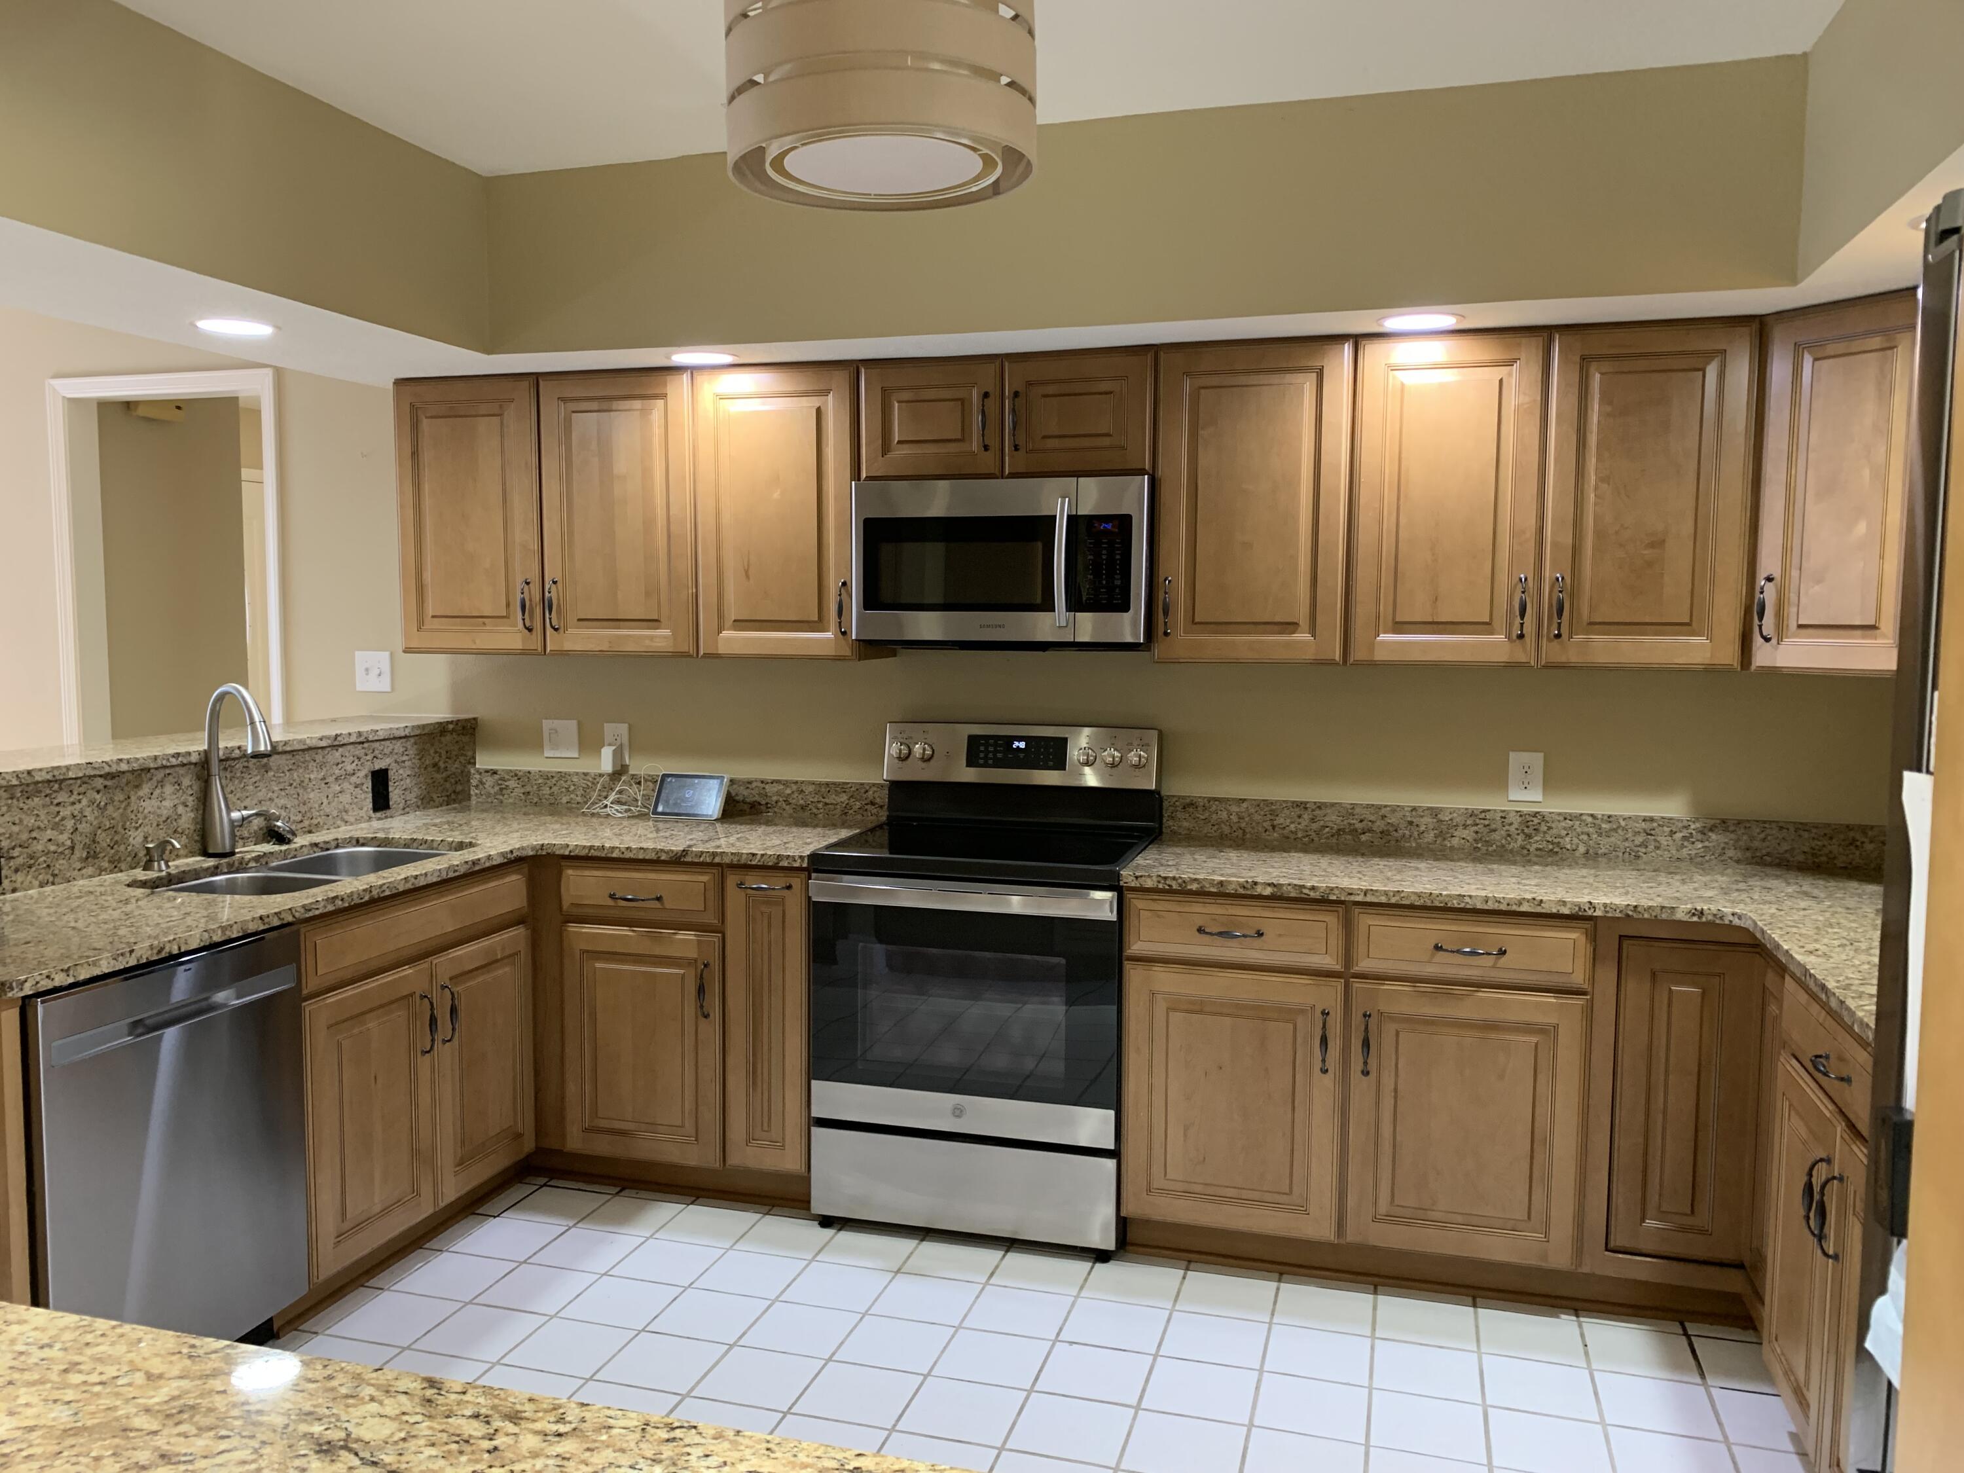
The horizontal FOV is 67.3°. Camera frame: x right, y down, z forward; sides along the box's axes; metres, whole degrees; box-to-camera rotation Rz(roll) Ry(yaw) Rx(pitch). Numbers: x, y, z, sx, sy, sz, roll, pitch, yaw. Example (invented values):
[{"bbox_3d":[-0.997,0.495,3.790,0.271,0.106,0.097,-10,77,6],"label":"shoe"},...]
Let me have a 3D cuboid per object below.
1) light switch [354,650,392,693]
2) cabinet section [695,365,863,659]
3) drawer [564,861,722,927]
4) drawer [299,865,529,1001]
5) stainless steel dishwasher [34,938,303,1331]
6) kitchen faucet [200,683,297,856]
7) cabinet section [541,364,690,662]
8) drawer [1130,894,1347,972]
[{"bbox_3d":[-1.893,-0.202,4.592,0.124,0.123,0.012,2,5,16],"label":"light switch"},{"bbox_3d":[-0.494,-0.596,3.989,0.450,0.759,0.329,2,5,16],"label":"cabinet section"},{"bbox_3d":[-0.786,0.374,3.929,0.443,0.145,0.496,2,5,16],"label":"drawer"},{"bbox_3d":[-1.481,0.414,3.409,0.477,0.147,0.797,2,5,16],"label":"drawer"},{"bbox_3d":[-1.756,0.820,2.846,0.600,0.835,0.605,2,5,16],"label":"stainless steel dishwasher"},{"bbox_3d":[-1.784,0.083,3.588,0.205,0.420,0.150,3,5,26],"label":"kitchen faucet"},{"bbox_3d":[-0.937,-0.605,4.105,0.455,0.757,0.310,2,5,16],"label":"cabinet section"},{"bbox_3d":[0.629,0.416,3.523,0.484,0.145,0.496,2,5,16],"label":"drawer"}]

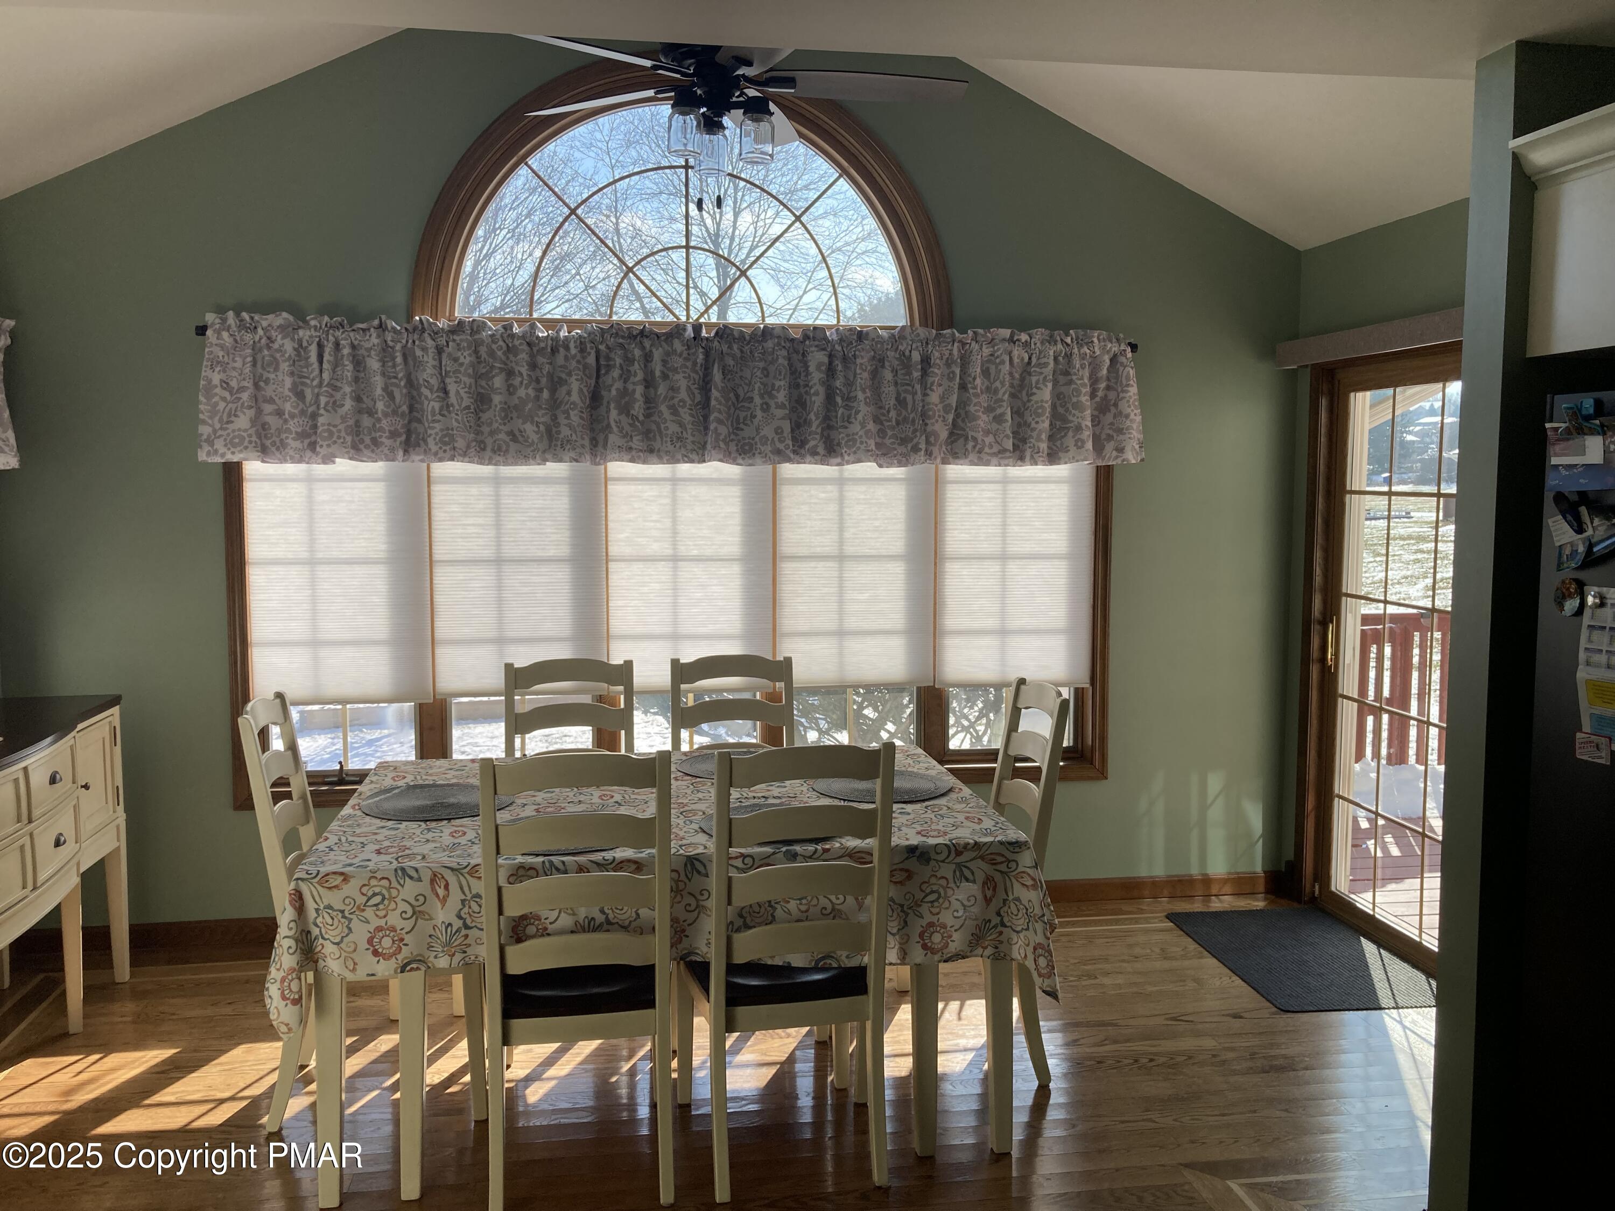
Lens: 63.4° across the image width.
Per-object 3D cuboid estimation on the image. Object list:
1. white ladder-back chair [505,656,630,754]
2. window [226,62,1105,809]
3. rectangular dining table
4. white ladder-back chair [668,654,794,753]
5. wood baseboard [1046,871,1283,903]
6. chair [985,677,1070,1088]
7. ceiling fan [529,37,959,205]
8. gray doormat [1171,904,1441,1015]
[{"bbox_3d":[-0.710,0.727,3.895,0.475,1.050,0.585,-1,6,-8],"label":"white ladder-back chair"},{"bbox_3d":[-0.432,-0.599,4.682,3.187,2.597,0.130,-1,6,-8],"label":"window"},{"bbox_3d":[-0.378,0.899,3.532,1.740,0.776,1.210,-1,6,-8],"label":"rectangular dining table"},{"bbox_3d":[-0.201,0.719,3.965,0.475,1.050,0.585,-1,6,-8],"label":"white ladder-back chair"},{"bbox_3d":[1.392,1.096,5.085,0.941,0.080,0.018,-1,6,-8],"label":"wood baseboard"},{"bbox_3d":[0.376,0.751,3.631,0.585,1.050,0.475,-1,6,-8],"label":"chair"},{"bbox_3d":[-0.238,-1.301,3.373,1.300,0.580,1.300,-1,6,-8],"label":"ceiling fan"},{"bbox_3d":[1.701,1.189,4.476,0.610,0.010,0.915,-1,6,-8],"label":"gray doormat"}]

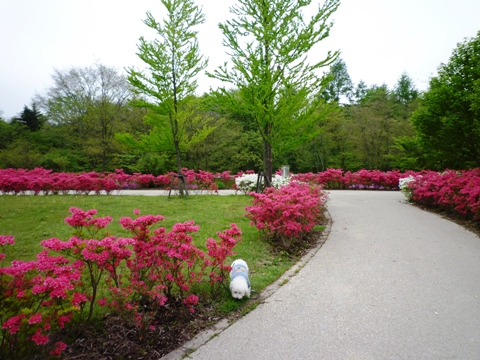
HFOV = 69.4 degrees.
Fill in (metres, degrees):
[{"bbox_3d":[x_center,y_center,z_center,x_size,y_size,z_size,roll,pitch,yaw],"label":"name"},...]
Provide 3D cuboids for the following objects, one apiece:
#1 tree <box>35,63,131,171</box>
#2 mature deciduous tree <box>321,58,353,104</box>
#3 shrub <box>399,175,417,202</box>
[{"bbox_3d":[-13.981,-5.204,30.777,8.600,10.291,8.000,0,3,0],"label":"tree"},{"bbox_3d":[12.556,-8.143,44.646,4.500,14.764,4.500,0,3,0],"label":"mature deciduous tree"},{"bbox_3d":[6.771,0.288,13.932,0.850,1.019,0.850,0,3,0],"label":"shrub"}]

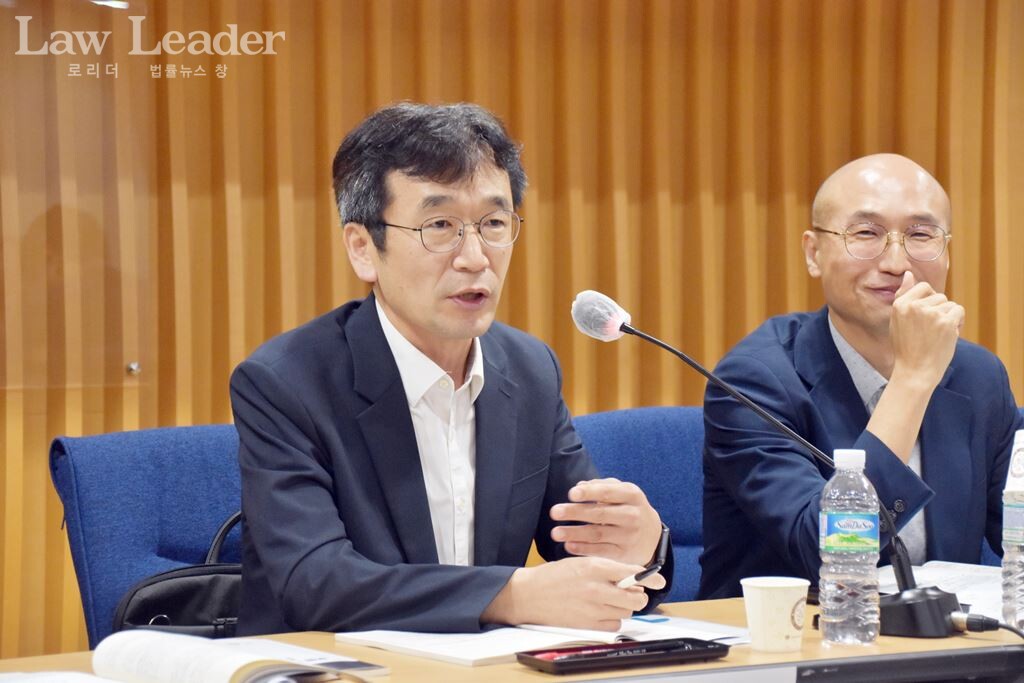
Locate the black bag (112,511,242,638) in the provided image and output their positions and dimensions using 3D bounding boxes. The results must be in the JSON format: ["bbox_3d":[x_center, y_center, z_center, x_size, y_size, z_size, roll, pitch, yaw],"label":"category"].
[{"bbox_3d":[-0.274,0.383,3.521,0.400,0.345,0.120,-2,4,-29],"label":"black bag"}]

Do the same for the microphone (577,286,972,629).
[{"bbox_3d":[0.275,0.129,3.167,0.425,0.365,0.120,1,3,13],"label":"microphone"}]

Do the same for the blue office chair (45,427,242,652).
[{"bbox_3d":[-0.185,0.570,3.443,0.540,0.900,0.600,-2,4,-29],"label":"blue office chair"}]

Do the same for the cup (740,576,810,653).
[{"bbox_3d":[0.275,0.284,3.009,0.073,0.072,0.073,0,3,0],"label":"cup"}]

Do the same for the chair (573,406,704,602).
[{"bbox_3d":[0.410,0.552,3.772,0.540,0.900,0.600,-2,4,-29],"label":"chair"}]

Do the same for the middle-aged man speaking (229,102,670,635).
[{"bbox_3d":[-0.058,0.383,3.286,0.550,1.290,0.680,-2,4,-29],"label":"middle-aged man speaking"}]

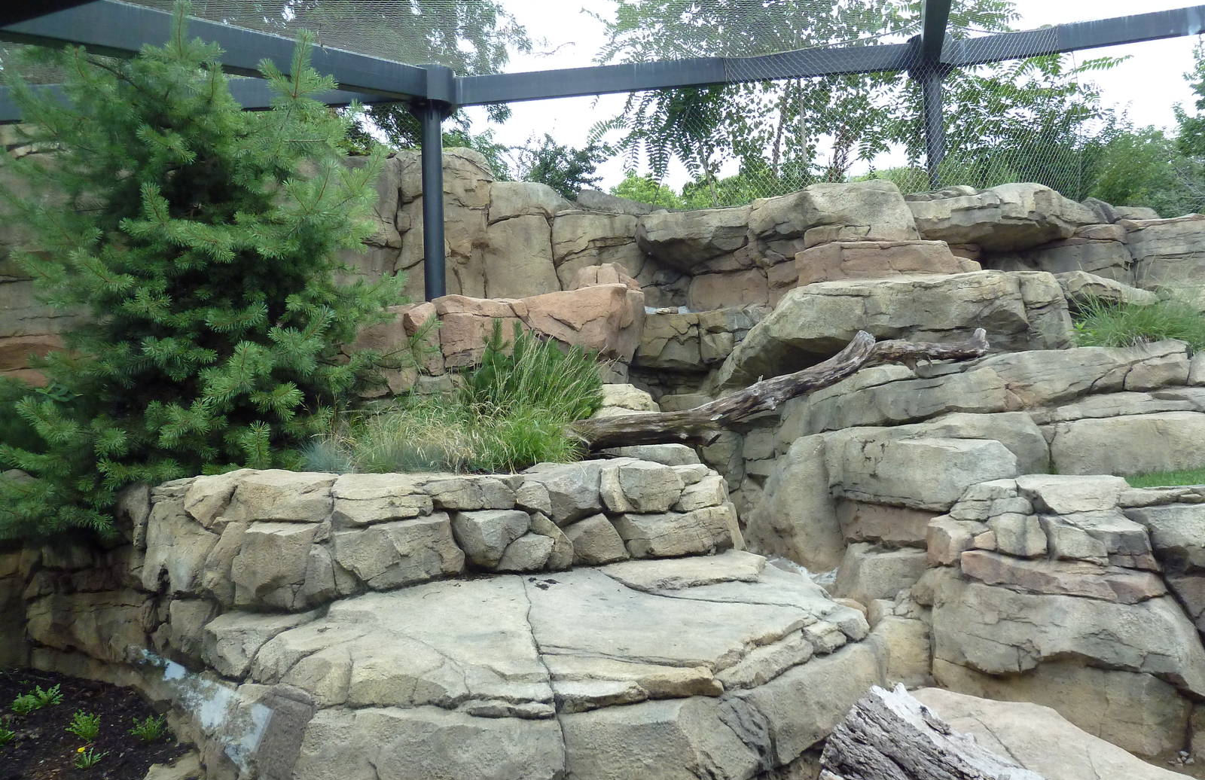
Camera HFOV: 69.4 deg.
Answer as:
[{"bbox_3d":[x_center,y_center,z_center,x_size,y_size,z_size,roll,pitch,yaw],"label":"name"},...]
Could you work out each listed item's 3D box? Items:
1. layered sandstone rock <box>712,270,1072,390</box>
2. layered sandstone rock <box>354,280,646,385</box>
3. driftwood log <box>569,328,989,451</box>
[{"bbox_3d":[2.560,-0.500,8.000,3.000,0.950,1.500,-2,-3,0],"label":"layered sandstone rock"},{"bbox_3d":[-0.856,-0.458,7.700,2.420,0.780,1.100,-2,-4,12],"label":"layered sandstone rock"},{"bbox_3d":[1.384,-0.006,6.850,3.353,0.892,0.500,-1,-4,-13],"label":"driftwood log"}]

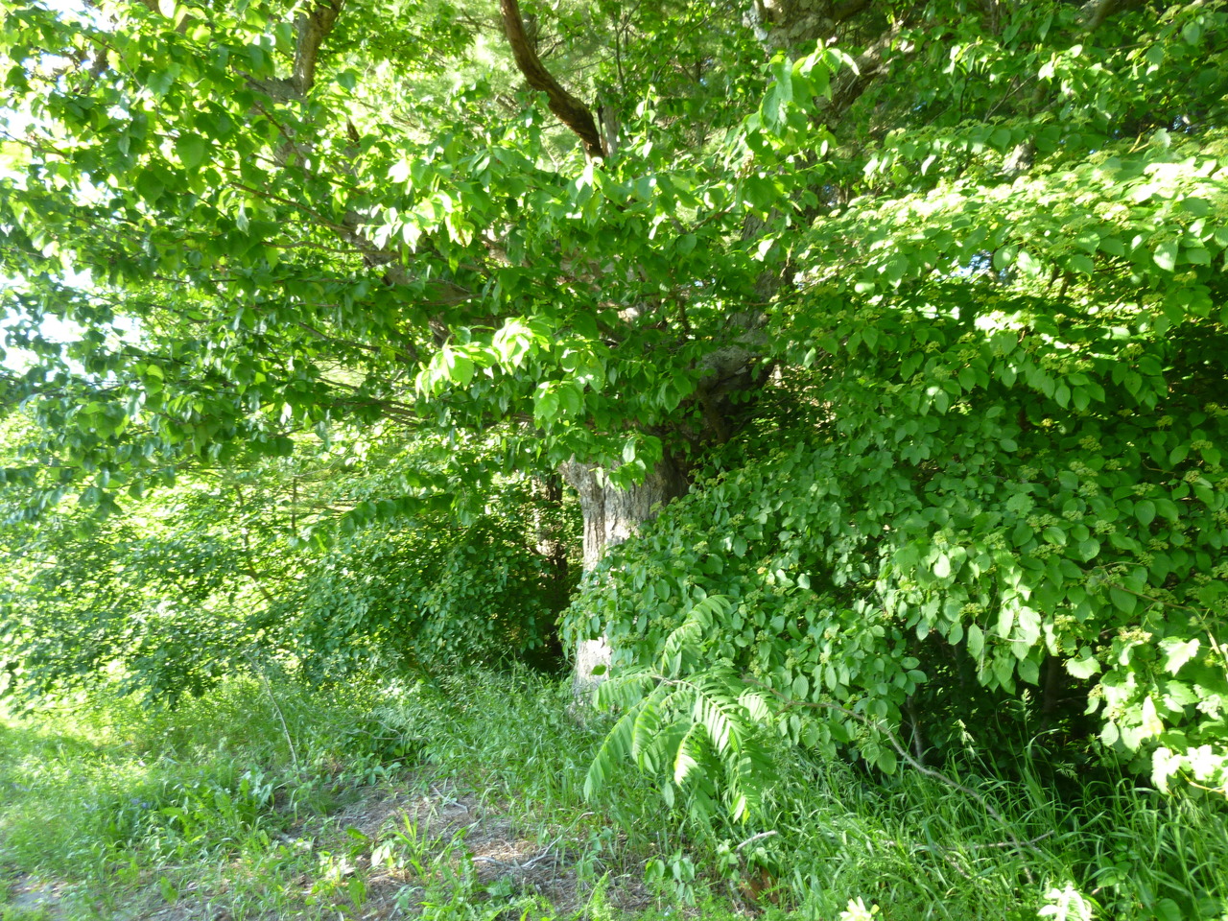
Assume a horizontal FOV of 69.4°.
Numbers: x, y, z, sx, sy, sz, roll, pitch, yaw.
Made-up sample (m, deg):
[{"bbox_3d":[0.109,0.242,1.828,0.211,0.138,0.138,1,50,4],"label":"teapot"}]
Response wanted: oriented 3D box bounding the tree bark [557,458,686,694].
[{"bbox_3d":[0.073,0.720,5.400,0.750,1.500,0.720,0,1,0],"label":"tree bark"}]

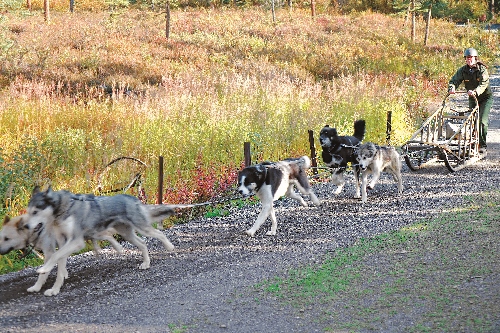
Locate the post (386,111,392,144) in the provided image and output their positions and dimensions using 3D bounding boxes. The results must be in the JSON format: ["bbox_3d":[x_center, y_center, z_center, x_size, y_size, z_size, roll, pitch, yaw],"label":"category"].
[{"bbox_3d":[2.208,-0.565,20.000,0.065,0.640,0.065,3,7,24],"label":"post"}]

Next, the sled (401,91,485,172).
[{"bbox_3d":[2.830,-0.530,18.250,0.580,0.990,2.250,3,7,24],"label":"sled"}]

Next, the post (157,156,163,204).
[{"bbox_3d":[-0.919,0.220,12.900,0.055,0.650,0.055,3,7,24],"label":"post"}]

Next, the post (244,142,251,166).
[{"bbox_3d":[-0.030,0.006,15.000,0.070,0.610,0.070,1,7,25],"label":"post"}]

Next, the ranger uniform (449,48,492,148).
[{"bbox_3d":[3.342,-1.031,19.150,0.580,1.570,0.570,3,7,22],"label":"ranger uniform"}]

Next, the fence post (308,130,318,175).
[{"bbox_3d":[0.851,-0.182,16.800,0.065,0.600,0.065,-3,7,25],"label":"fence post"}]

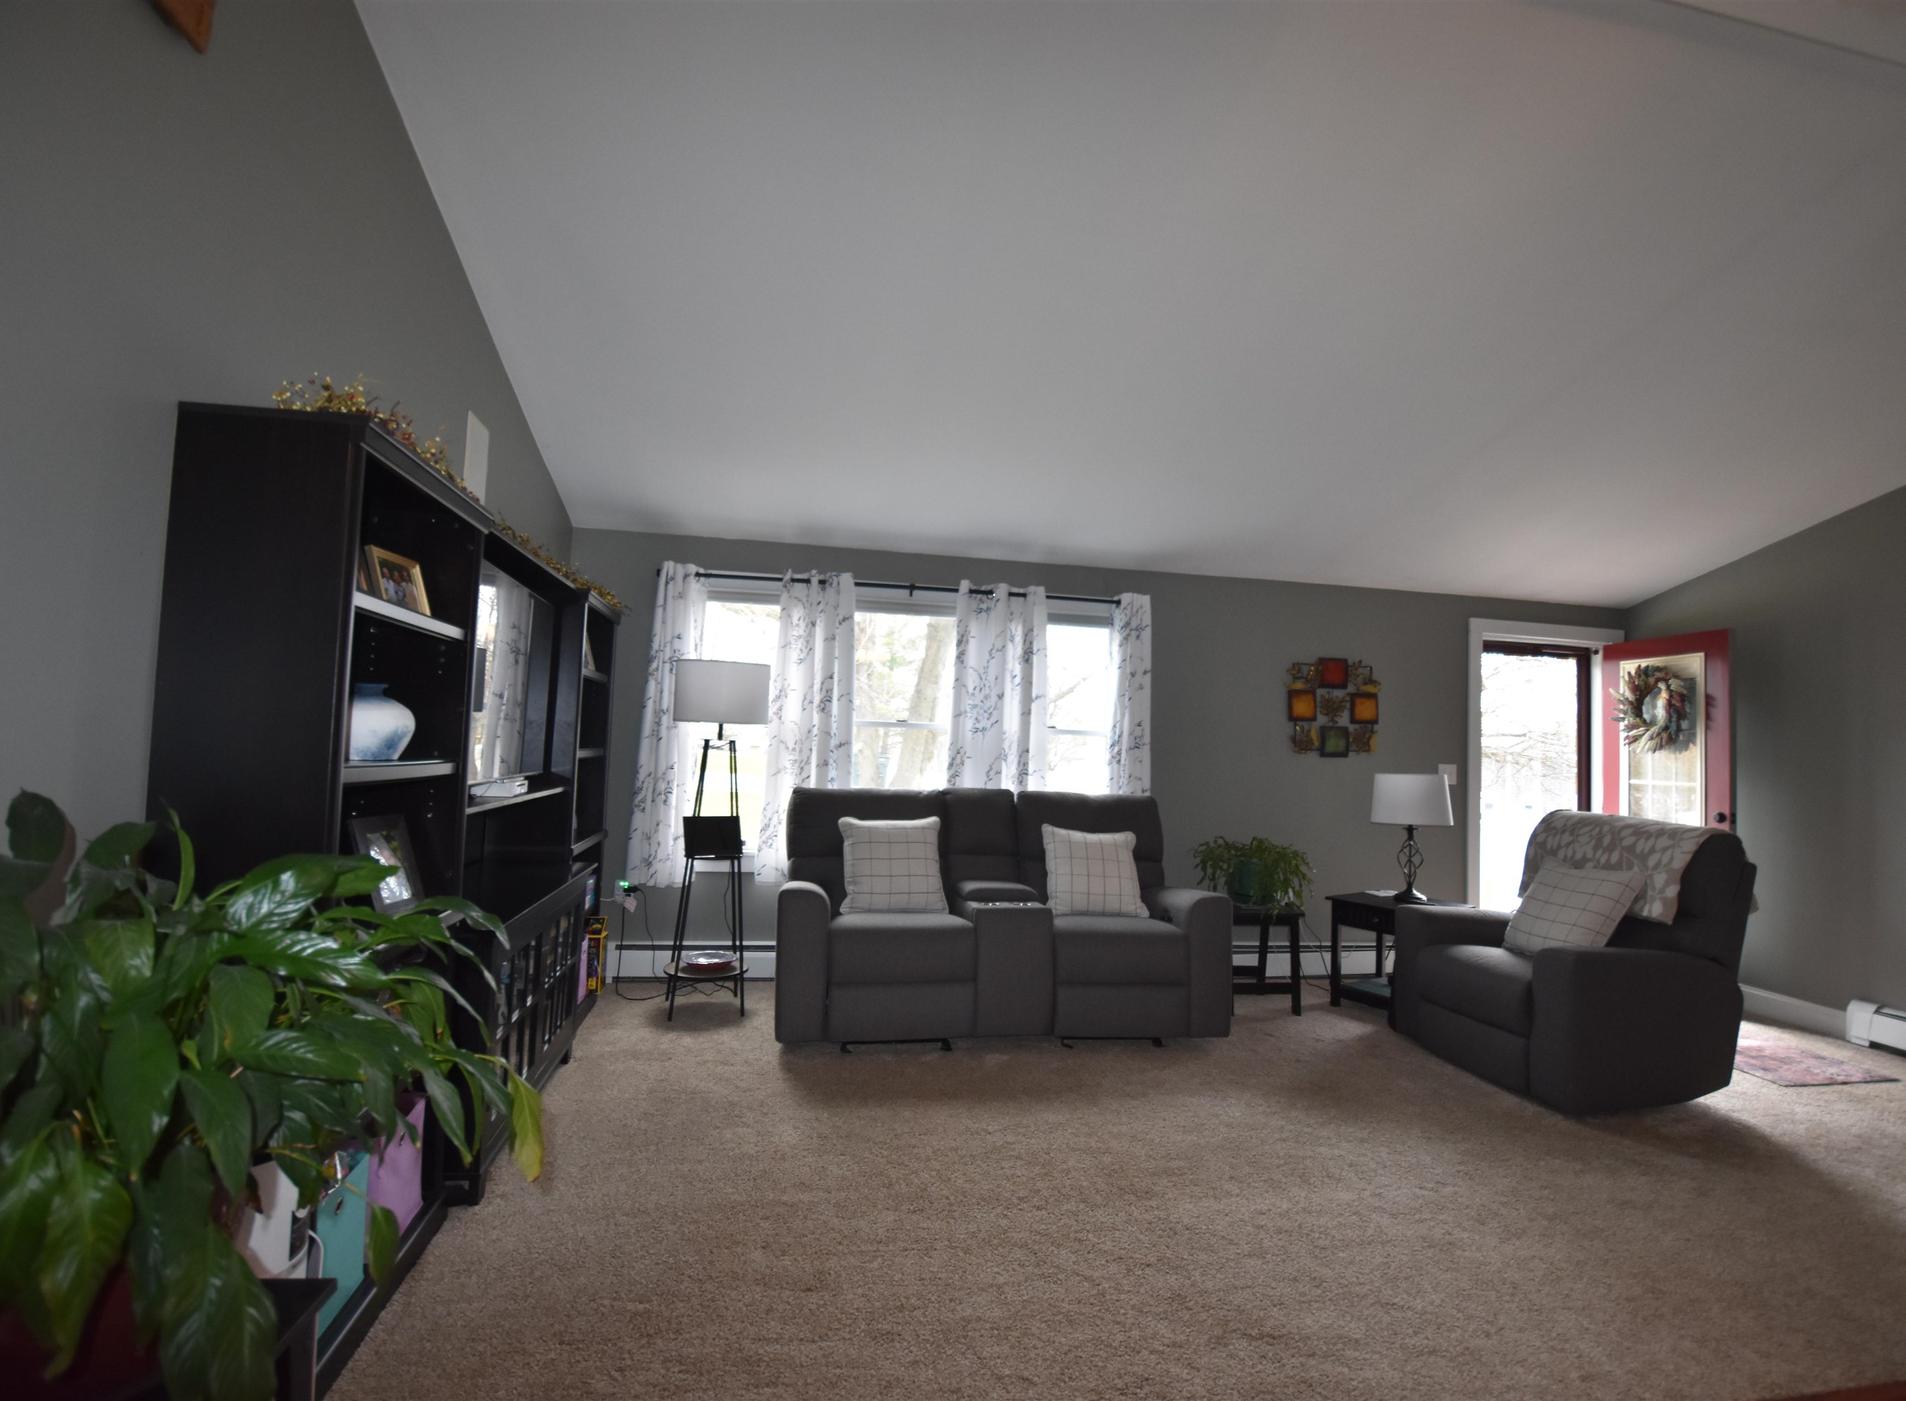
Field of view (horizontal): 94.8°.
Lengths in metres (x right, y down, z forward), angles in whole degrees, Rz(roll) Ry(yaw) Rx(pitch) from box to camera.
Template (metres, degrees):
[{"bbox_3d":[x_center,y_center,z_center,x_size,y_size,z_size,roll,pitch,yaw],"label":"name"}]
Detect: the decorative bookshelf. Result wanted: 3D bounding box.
[{"bbox_3d":[-1.461,0.438,2.747,0.320,1.800,2.570,3,-3,-11],"label":"decorative bookshelf"}]

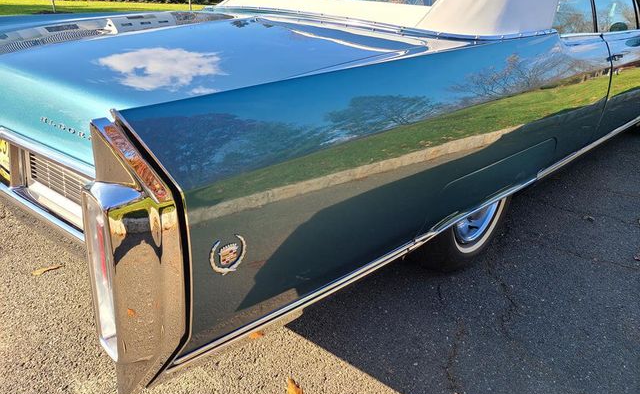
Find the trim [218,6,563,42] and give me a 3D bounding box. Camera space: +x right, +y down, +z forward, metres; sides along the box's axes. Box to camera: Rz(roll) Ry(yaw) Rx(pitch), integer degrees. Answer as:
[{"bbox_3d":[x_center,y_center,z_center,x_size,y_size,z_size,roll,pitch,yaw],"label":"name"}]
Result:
[{"bbox_3d":[0.201,-0.911,2.442,1.643,0.089,0.871,24,31,38],"label":"trim"}]

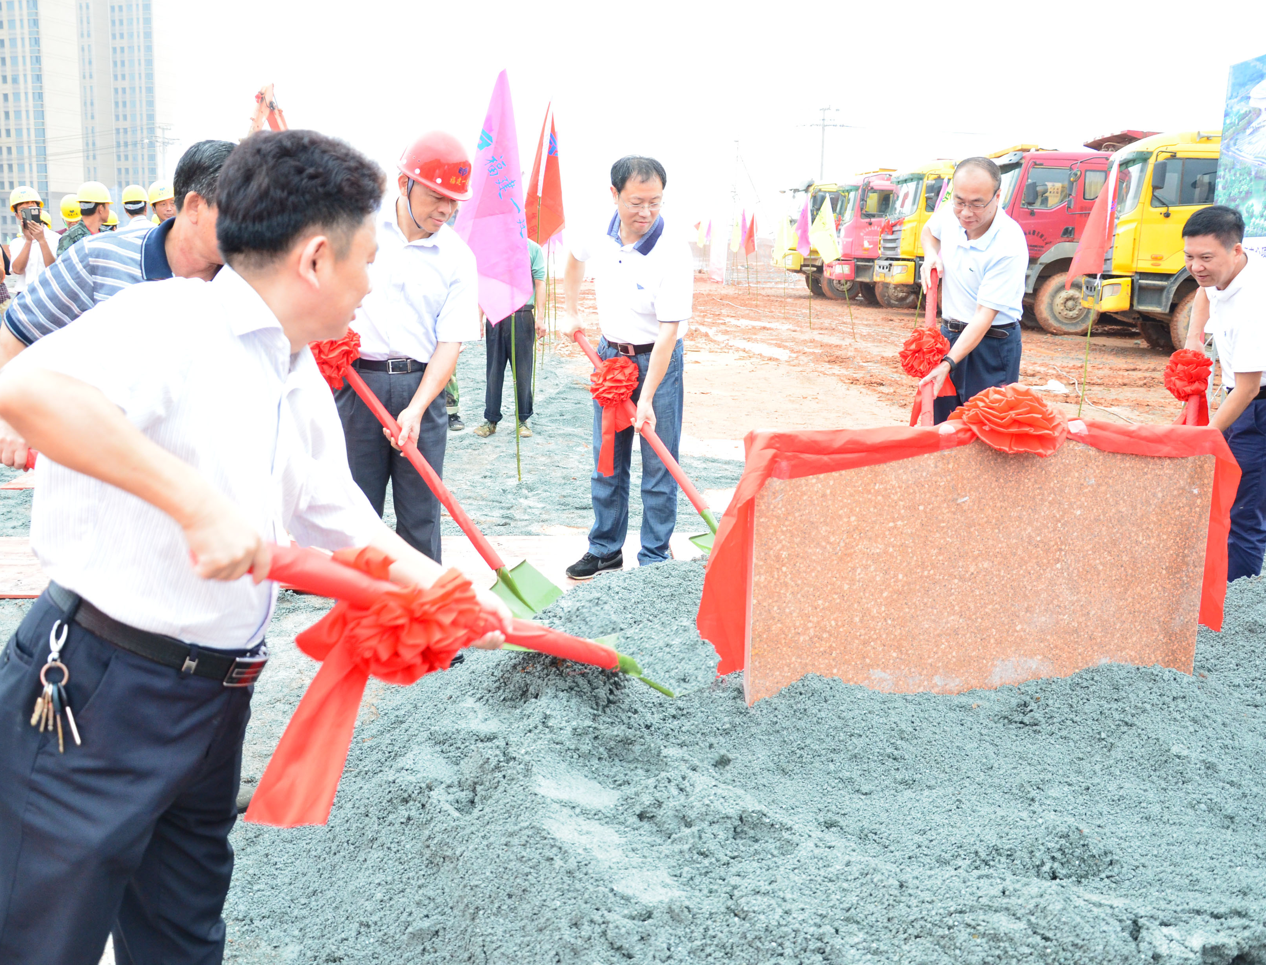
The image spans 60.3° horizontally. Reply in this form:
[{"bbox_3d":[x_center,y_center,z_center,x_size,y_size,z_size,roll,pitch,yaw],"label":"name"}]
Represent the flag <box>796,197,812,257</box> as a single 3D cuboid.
[{"bbox_3d":[2.740,-4.108,17.500,0.270,0.980,0.200,2,13,6],"label":"flag"}]

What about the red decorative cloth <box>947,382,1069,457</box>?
[{"bbox_3d":[0.987,-0.160,2.860,0.310,0.190,0.230,-2,13,-11],"label":"red decorative cloth"}]

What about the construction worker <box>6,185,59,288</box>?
[{"bbox_3d":[-4.956,-1.530,9.000,0.520,1.740,0.480,-5,14,-25],"label":"construction worker"}]

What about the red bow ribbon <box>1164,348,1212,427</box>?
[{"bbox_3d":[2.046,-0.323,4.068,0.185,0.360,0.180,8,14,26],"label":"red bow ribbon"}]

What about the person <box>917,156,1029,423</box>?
[{"bbox_3d":[1.371,-0.466,4.400,0.520,1.640,0.480,5,13,20],"label":"person"}]

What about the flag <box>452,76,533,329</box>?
[{"bbox_3d":[-0.754,-1.529,5.850,0.420,1.320,0.220,0,12,-3],"label":"flag"}]

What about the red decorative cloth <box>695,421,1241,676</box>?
[{"bbox_3d":[0.922,0.169,2.980,1.460,0.660,0.240,-2,13,-11],"label":"red decorative cloth"}]

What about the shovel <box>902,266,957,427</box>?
[{"bbox_3d":[1.035,-0.325,3.756,0.220,0.200,1.200,3,56,10],"label":"shovel"}]

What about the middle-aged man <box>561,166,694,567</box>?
[{"bbox_3d":[-0.015,-0.395,4.240,0.550,1.660,0.520,4,13,14],"label":"middle-aged man"}]

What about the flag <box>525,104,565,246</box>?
[{"bbox_3d":[-0.688,-2.399,8.500,0.360,1.080,0.220,0,13,-3],"label":"flag"}]

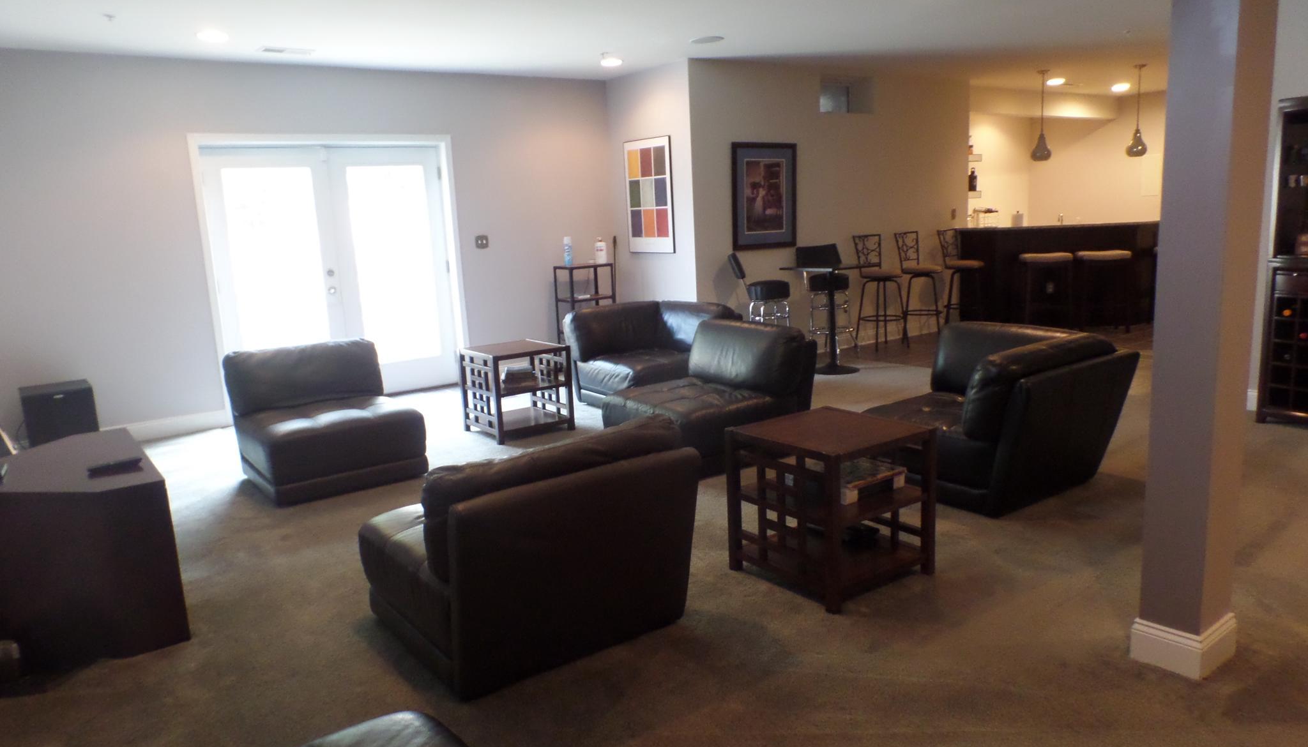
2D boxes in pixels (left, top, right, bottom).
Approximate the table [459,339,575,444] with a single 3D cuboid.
[{"bbox_3d":[-0.930,0.107,5.896,0.550,0.568,0.550,-10,12,-34],"label":"table"}]

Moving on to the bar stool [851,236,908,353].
[{"bbox_3d":[2.208,-0.792,8.460,0.420,1.110,0.460,-10,12,-34],"label":"bar stool"}]

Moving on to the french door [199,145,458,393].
[{"bbox_3d":[-2.506,-0.778,7.013,1.860,2.050,0.100,-10,12,-34],"label":"french door"}]

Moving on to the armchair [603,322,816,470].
[{"bbox_3d":[0.318,0.102,5.228,1.005,0.731,0.852,-10,13,-34],"label":"armchair"}]

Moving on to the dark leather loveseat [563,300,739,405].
[{"bbox_3d":[-0.019,-0.161,6.696,0.970,0.720,0.960,-10,12,-34],"label":"dark leather loveseat"}]

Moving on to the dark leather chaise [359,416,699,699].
[{"bbox_3d":[-0.470,0.532,3.098,0.859,0.731,0.991,-10,13,-34],"label":"dark leather chaise"}]

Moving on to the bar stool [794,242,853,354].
[{"bbox_3d":[1.595,-0.648,8.077,0.430,1.055,0.530,-7,11,-20],"label":"bar stool"}]

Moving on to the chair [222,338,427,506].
[{"bbox_3d":[-1.937,0.234,5.146,0.859,0.731,1.001,-10,13,-34],"label":"chair"}]

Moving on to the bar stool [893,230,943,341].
[{"bbox_3d":[2.721,-0.884,8.893,0.430,1.110,0.470,-12,14,-41],"label":"bar stool"}]

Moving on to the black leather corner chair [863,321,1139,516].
[{"bbox_3d":[1.712,0.179,4.412,0.980,0.731,0.970,-10,13,-34],"label":"black leather corner chair"}]

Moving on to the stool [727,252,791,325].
[{"bbox_3d":[0.934,-0.533,7.634,0.550,1.055,0.430,-3,10,1],"label":"stool"}]

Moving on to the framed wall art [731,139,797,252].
[{"bbox_3d":[0.995,-1.577,7.768,0.765,0.930,0.040,-10,12,-34],"label":"framed wall art"}]

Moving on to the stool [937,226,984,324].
[{"bbox_3d":[3.257,-0.973,9.225,0.430,1.110,0.470,-12,14,-41],"label":"stool"}]

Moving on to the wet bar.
[{"bbox_3d":[4.537,-1.064,9.417,2.350,1.090,0.850,-2,10,8],"label":"wet bar"}]

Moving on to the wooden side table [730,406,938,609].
[{"bbox_3d":[0.668,0.487,3.325,0.540,0.573,0.540,-10,12,-34],"label":"wooden side table"}]

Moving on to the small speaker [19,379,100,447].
[{"bbox_3d":[-3.870,0.335,5.686,0.375,0.480,0.410,-10,12,-34],"label":"small speaker"}]

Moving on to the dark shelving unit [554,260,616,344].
[{"bbox_3d":[-0.608,-0.504,8.056,0.460,0.970,0.340,-10,12,-34],"label":"dark shelving unit"}]

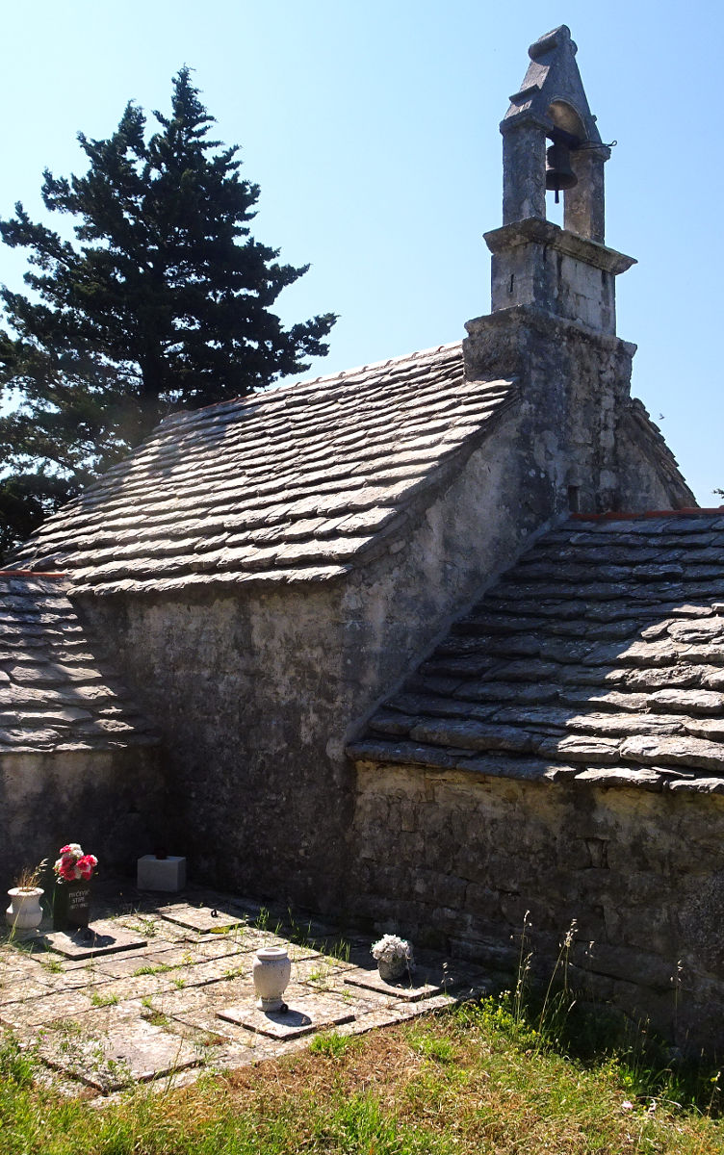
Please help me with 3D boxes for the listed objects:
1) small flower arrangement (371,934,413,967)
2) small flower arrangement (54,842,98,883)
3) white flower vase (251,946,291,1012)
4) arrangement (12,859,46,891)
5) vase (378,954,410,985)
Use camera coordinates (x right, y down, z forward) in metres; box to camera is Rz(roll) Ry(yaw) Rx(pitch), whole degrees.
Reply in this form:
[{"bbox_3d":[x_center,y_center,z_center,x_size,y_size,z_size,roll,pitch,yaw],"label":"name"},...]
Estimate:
[{"bbox_3d":[0.152,1.889,5.400,0.210,0.175,0.200,0,-3,0],"label":"small flower arrangement"},{"bbox_3d":[-1.659,1.656,6.200,0.250,0.225,0.220,0,-3,0],"label":"small flower arrangement"},{"bbox_3d":[-0.419,1.853,4.930,0.172,0.275,0.172,0,-3,0],"label":"white flower vase"},{"bbox_3d":[-1.910,1.709,6.130,0.190,0.170,0.150,0,-3,0],"label":"arrangement"},{"bbox_3d":[0.164,1.977,5.400,0.160,0.145,0.160,0,-3,0],"label":"vase"}]

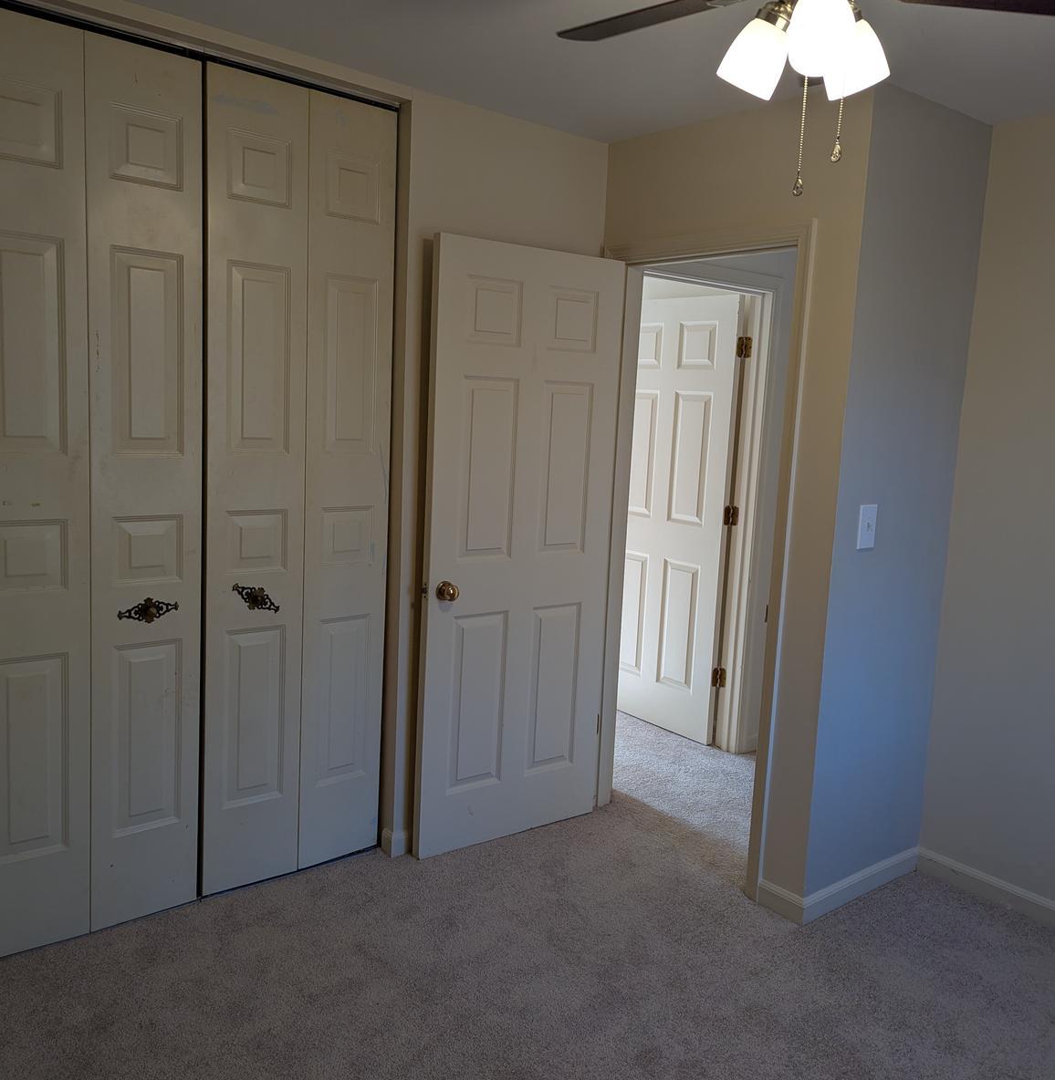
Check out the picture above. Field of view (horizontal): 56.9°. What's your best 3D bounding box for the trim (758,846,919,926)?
[{"bbox_3d":[1.040,1.105,3.211,0.670,0.080,0.170,-3,9,-39],"label":"trim"}]

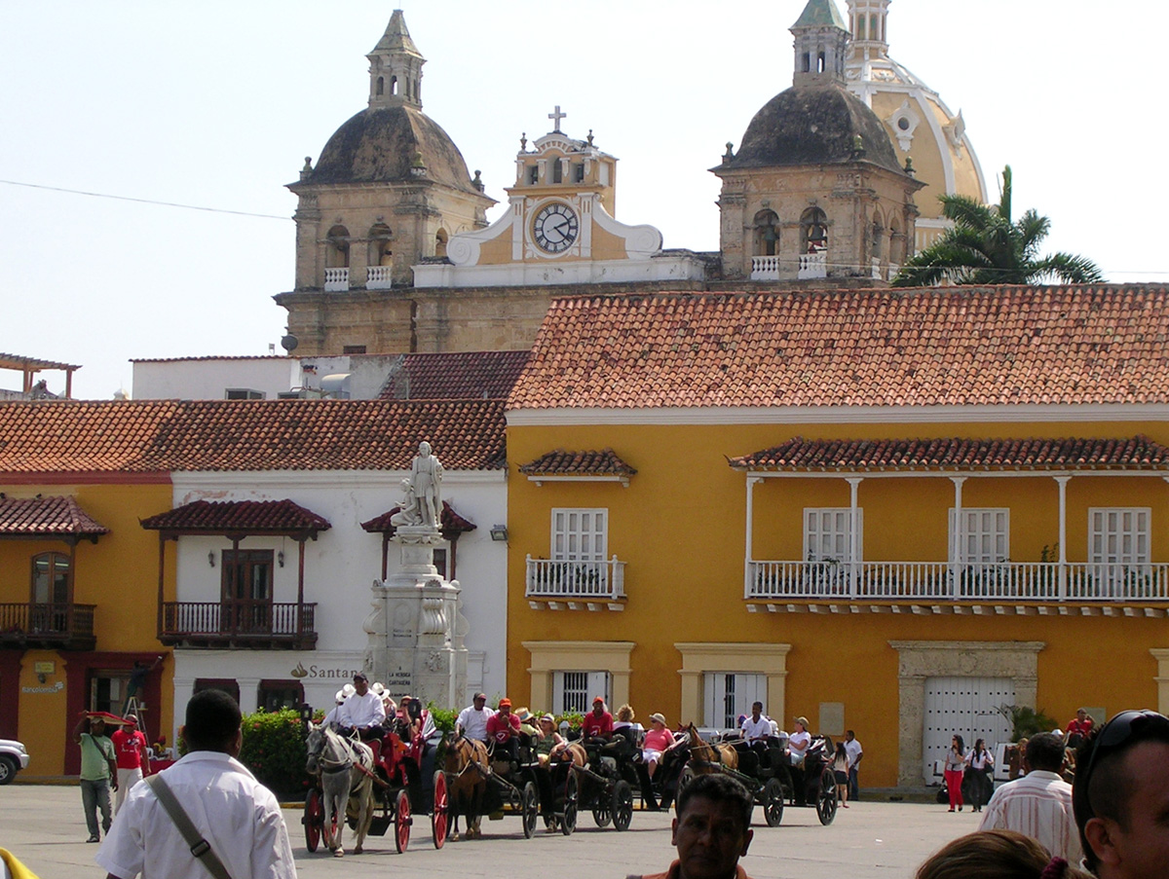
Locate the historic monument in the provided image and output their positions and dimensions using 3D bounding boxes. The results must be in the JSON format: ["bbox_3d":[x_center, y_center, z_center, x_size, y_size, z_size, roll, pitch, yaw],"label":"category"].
[{"bbox_3d":[-3.695,3.997,85.500,2.000,7.927,2.000,-1,-5,25],"label":"historic monument"}]

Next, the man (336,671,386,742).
[{"bbox_3d":[-2.846,3.606,49.500,0.580,1.280,0.680,0,-4,9],"label":"man"}]

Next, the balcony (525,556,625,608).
[{"bbox_3d":[-0.215,3.650,98.947,2.384,1.358,0.900,0,-4,17],"label":"balcony"}]

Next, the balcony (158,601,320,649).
[{"bbox_3d":[-9.088,4.869,101.434,3.959,1.213,1.000,0,-4,17],"label":"balcony"}]

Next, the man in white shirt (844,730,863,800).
[{"bbox_3d":[6.664,8.058,96.192,0.360,1.700,0.500,5,-6,-40],"label":"man in white shirt"}]

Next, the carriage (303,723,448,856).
[{"bbox_3d":[-2.869,4.485,50.560,1.500,1.750,4.600,0,-4,10],"label":"carriage"}]

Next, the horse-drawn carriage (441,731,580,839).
[{"bbox_3d":[-1.289,5.127,58.433,1.500,1.700,4.650,0,-4,15],"label":"horse-drawn carriage"}]

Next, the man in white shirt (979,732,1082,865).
[{"bbox_3d":[1.937,2.067,16.500,0.540,1.640,0.340,1,-4,0],"label":"man in white shirt"}]

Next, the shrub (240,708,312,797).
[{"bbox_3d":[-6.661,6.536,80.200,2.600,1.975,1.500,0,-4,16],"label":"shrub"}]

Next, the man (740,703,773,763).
[{"bbox_3d":[2.972,5.171,67.200,0.540,1.280,0.680,-1,-5,22],"label":"man"}]

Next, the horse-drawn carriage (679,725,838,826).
[{"bbox_3d":[2.944,5.876,67.840,1.500,1.750,4.650,-1,-5,28],"label":"horse-drawn carriage"}]

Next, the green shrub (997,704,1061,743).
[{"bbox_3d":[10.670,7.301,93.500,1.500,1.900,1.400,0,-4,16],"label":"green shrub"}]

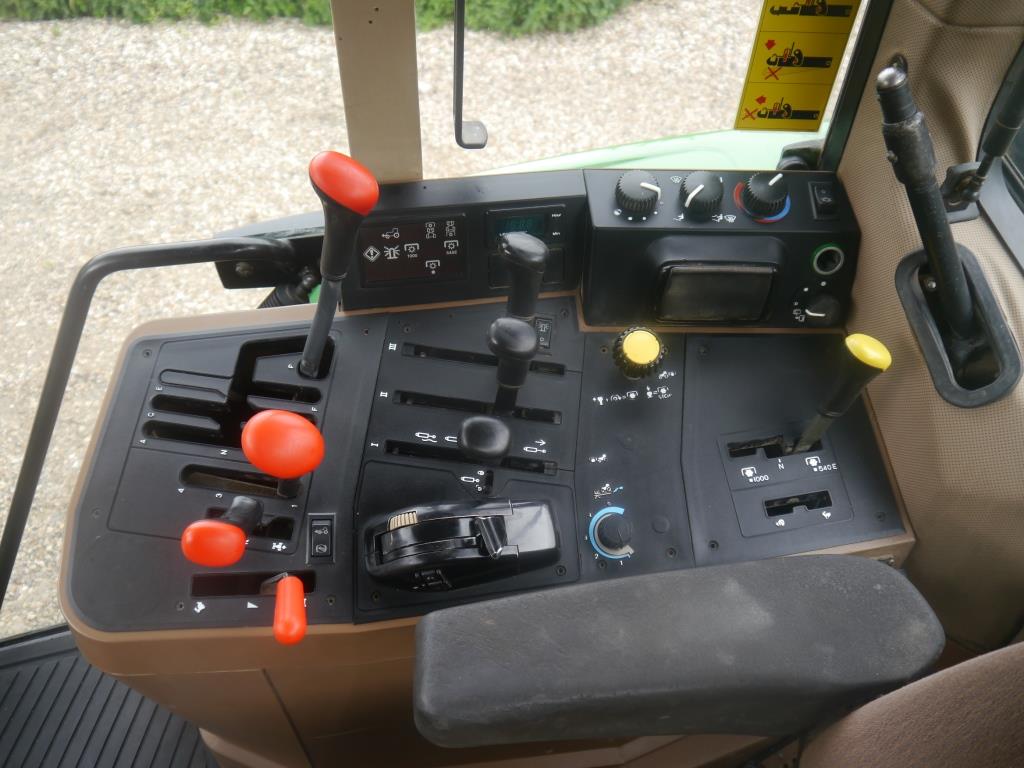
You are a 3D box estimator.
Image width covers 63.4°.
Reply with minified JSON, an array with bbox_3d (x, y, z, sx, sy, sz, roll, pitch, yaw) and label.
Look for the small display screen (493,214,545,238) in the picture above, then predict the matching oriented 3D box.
[{"bbox_3d":[0.006,-0.146,0.766,0.048,0.023,0.008,-3,20,-7],"label":"small display screen"}]

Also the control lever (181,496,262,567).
[{"bbox_3d":[-0.212,0.108,0.605,0.050,0.062,0.038,9,52,3],"label":"control lever"}]

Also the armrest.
[{"bbox_3d":[0.112,0.190,0.593,0.355,0.064,0.106,-2,40,-6],"label":"armrest"}]

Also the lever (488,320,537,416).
[{"bbox_3d":[-0.004,-0.009,0.693,0.037,0.128,0.035,5,58,-1],"label":"lever"}]

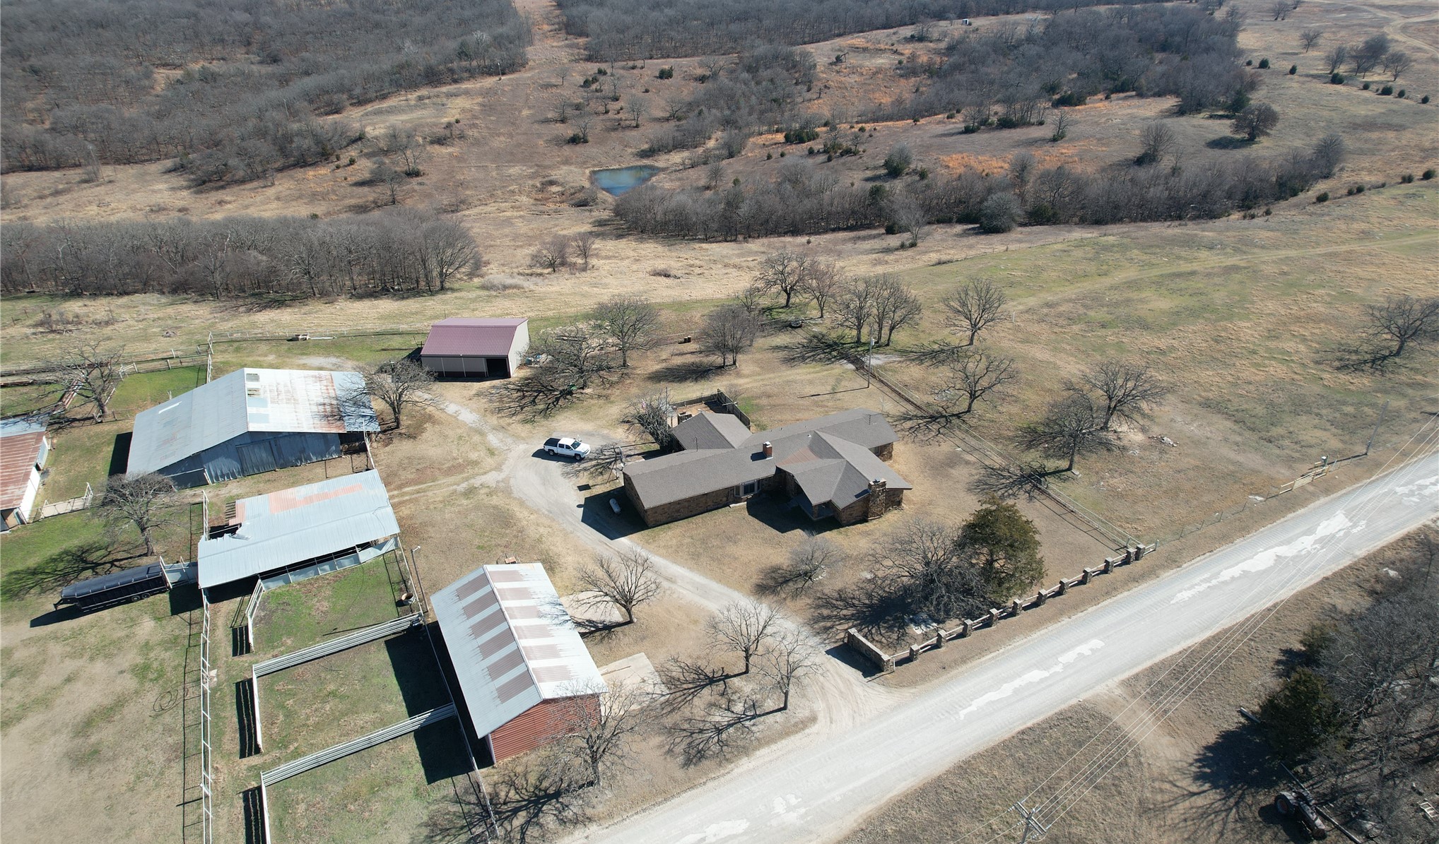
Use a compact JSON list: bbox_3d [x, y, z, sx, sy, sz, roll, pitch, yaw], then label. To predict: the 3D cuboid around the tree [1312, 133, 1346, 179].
[{"bbox_3d":[173.626,-75.352,249.393,8.300,12.200,8.300,0,30,0],"label":"tree"}]

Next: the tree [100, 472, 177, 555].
[{"bbox_3d":[-61.174,9.980,91.646,7.500,9.700,7.500,0,30,0],"label":"tree"}]

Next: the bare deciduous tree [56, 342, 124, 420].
[{"bbox_3d":[-84.988,-5.758,119.178,7.690,10.790,7.310,-22,36,-33],"label":"bare deciduous tree"}]

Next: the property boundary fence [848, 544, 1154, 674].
[{"bbox_3d":[28.833,17.193,87.395,36.220,1.600,4.270,-15,33,-24],"label":"property boundary fence"}]

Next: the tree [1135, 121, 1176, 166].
[{"bbox_3d":[116.420,-74.430,234.870,11.090,10.530,10.750,13,32,22],"label":"tree"}]

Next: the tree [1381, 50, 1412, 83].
[{"bbox_3d":[261.039,-137.641,339.514,9.680,11.220,9.680,19,35,31],"label":"tree"}]

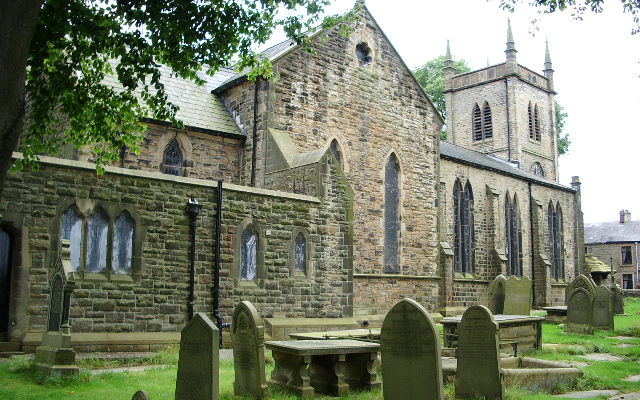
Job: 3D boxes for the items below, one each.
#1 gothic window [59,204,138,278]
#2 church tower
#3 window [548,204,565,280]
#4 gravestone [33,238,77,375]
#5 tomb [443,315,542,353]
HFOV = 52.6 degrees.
[{"bbox_3d":[-4.931,0.939,14.422,1.771,1.525,0.220,9,-12,-42],"label":"gothic window"},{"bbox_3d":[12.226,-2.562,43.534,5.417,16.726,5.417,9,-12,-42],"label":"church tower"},{"bbox_3d":[11.943,2.038,33.050,1.650,4.024,0.250,9,-12,-42],"label":"window"},{"bbox_3d":[-4.208,1.723,10.510,0.440,2.160,0.820,9,-12,-42],"label":"gravestone"},{"bbox_3d":[3.651,2.806,13.589,2.200,0.720,1.080,9,-12,-42],"label":"tomb"}]

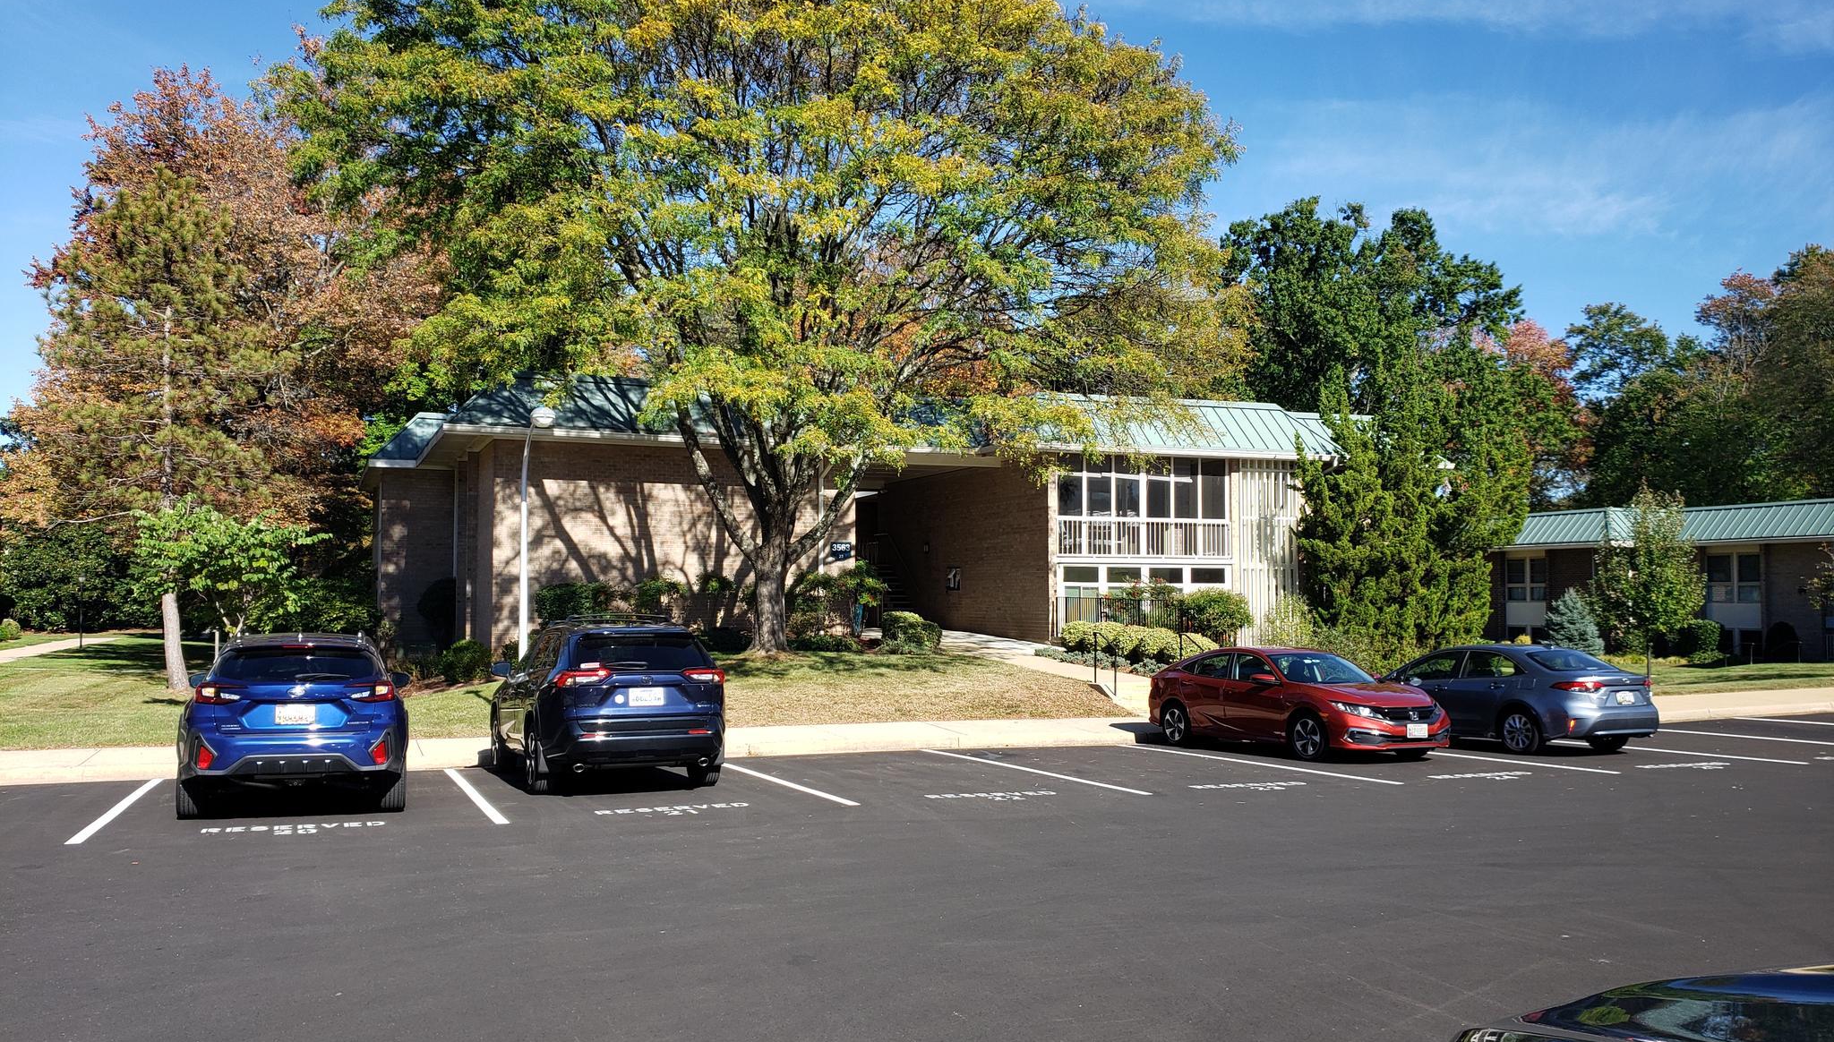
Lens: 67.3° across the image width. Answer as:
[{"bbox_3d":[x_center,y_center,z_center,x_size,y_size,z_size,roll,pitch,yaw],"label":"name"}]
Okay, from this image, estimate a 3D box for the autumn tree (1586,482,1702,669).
[{"bbox_3d":[20.931,1.600,39.660,2.950,5.150,2.950,-2,-4,28],"label":"autumn tree"}]

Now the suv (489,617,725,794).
[{"bbox_3d":[-3.524,1.960,15.246,1.880,1.730,4.600,2,-4,-24],"label":"suv"}]

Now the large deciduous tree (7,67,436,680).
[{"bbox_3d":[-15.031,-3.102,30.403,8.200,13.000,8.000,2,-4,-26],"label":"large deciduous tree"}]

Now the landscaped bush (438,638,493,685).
[{"bbox_3d":[-8.618,2.646,26.328,1.000,0.920,1.000,1,-4,-18],"label":"landscaped bush"}]

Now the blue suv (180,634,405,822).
[{"bbox_3d":[-5.940,1.864,13.295,1.830,1.600,4.480,1,-4,-23],"label":"blue suv"}]

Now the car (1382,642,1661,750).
[{"bbox_3d":[8.078,2.441,19.375,1.800,1.440,4.630,1,-4,-22],"label":"car"}]

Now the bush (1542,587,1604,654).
[{"bbox_3d":[20.007,3.180,42.070,1.750,2.250,1.750,-2,-4,25],"label":"bush"}]

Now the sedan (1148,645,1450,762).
[{"bbox_3d":[4.915,2.364,18.298,1.820,1.420,4.630,2,-4,-25],"label":"sedan"}]

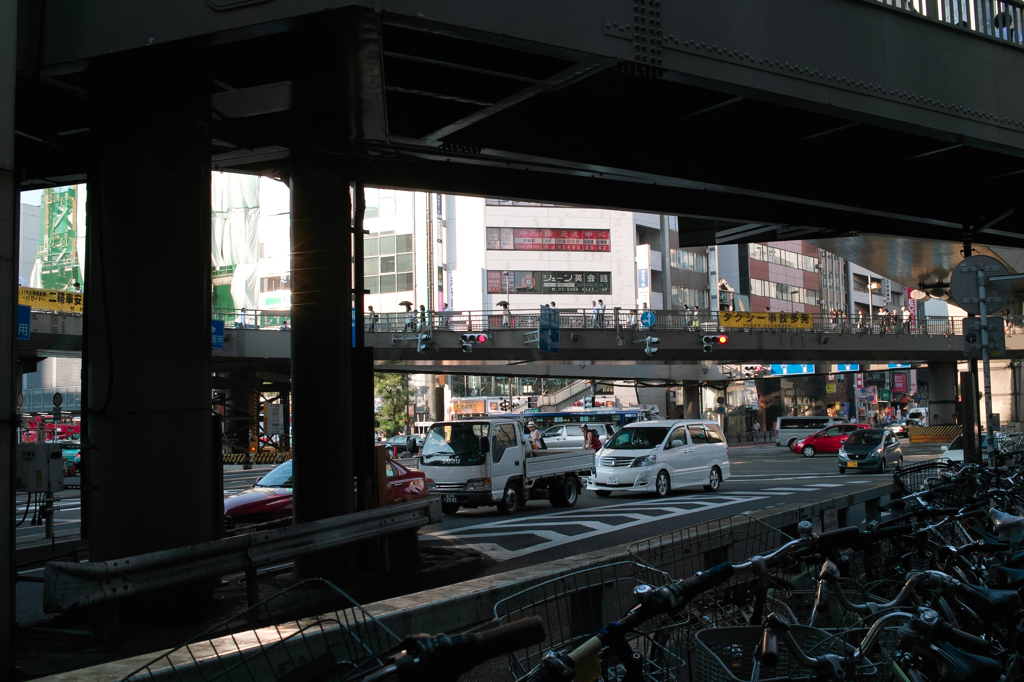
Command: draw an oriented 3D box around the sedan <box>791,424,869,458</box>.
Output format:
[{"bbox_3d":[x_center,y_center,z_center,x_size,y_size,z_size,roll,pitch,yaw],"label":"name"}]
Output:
[{"bbox_3d":[15.054,4.658,54.460,3.880,1.525,1.690,-2,-5,8],"label":"sedan"}]

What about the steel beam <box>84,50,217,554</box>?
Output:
[{"bbox_3d":[-3.595,-0.053,11.604,1.220,5.500,1.220,-1,-4,0],"label":"steel beam"}]

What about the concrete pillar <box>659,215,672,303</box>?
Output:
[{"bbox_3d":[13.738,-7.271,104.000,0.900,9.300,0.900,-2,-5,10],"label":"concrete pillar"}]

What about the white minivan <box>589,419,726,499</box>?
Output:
[{"bbox_3d":[3.845,3.023,30.476,1.805,1.920,4.840,-5,-5,35],"label":"white minivan"}]

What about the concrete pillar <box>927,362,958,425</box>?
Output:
[{"bbox_3d":[26.957,3.788,73.000,1.700,5.000,1.700,-3,-5,22],"label":"concrete pillar"}]

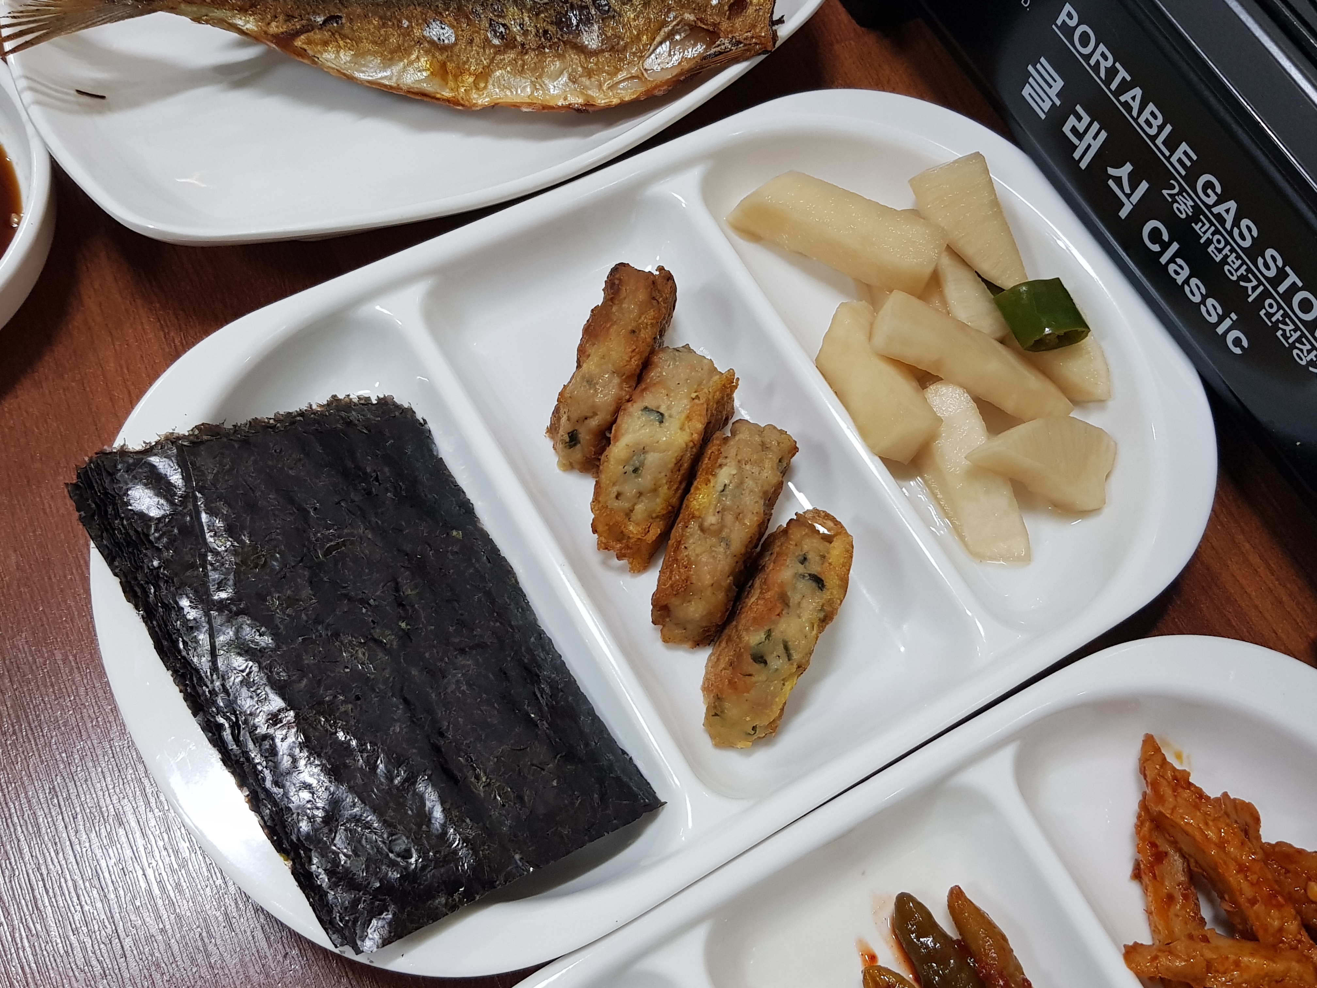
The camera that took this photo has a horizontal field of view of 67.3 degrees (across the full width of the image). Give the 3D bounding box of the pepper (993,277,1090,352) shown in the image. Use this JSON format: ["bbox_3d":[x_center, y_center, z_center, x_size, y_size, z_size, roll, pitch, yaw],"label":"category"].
[{"bbox_3d":[0.108,-0.050,0.278,0.020,0.013,0.017,-15,71,-10],"label":"pepper"}]

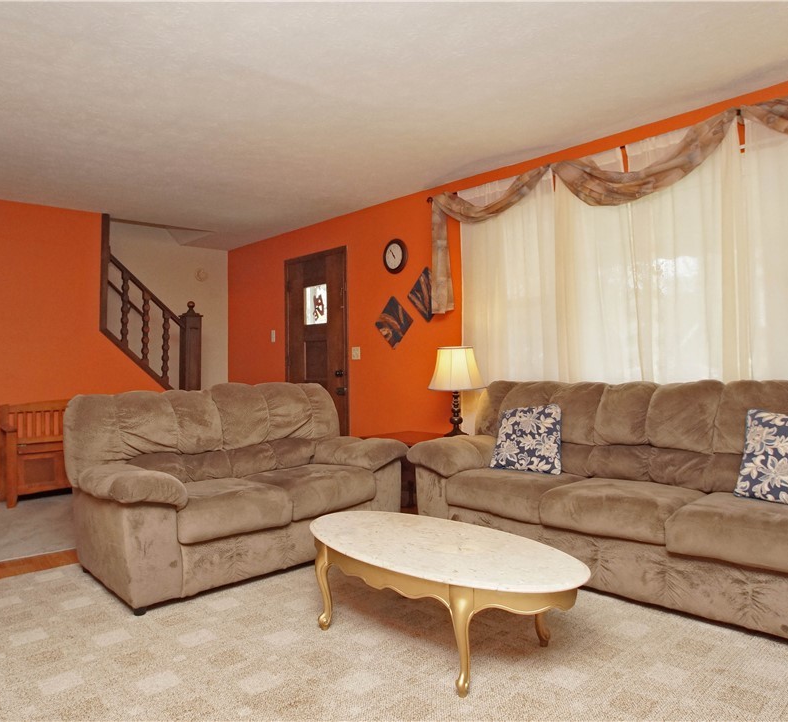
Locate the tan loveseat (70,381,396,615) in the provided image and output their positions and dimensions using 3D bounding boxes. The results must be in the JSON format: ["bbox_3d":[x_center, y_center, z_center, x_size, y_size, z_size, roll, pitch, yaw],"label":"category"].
[{"bbox_3d":[-0.880,0.660,2.990,1.650,0.980,0.930,1,-2,-42],"label":"tan loveseat"}]

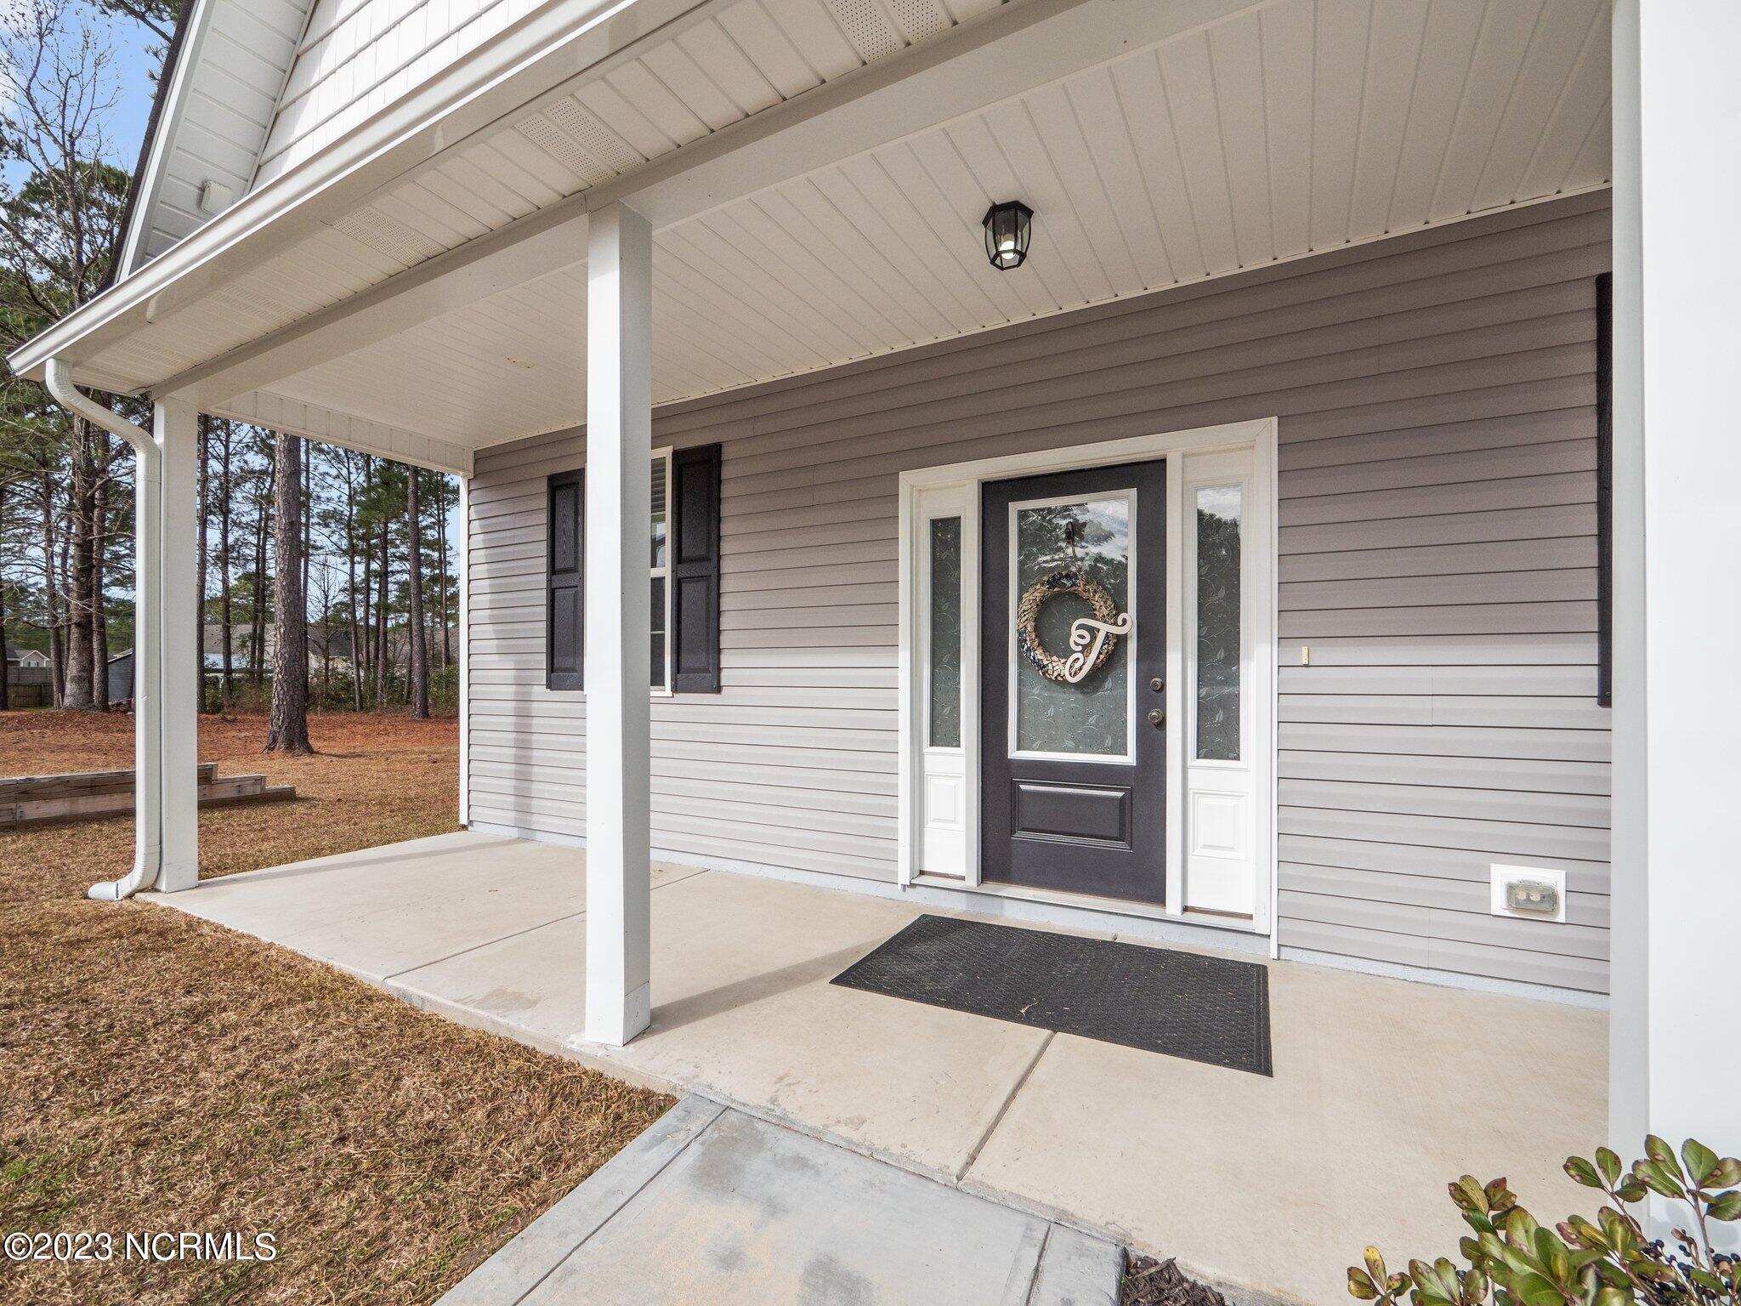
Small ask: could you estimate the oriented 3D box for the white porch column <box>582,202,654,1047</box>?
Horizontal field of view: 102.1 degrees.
[{"bbox_3d":[-0.826,-0.092,2.346,0.145,2.700,0.142,0,-1,28],"label":"white porch column"}]

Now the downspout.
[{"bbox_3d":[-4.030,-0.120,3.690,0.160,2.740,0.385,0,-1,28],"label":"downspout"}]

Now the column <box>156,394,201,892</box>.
[{"bbox_3d":[-3.850,-0.046,3.905,0.142,2.700,0.142,0,-1,28],"label":"column"}]

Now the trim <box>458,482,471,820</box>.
[{"bbox_3d":[-3.045,-0.015,5.345,0.100,2.630,0.090,0,-1,28],"label":"trim"}]

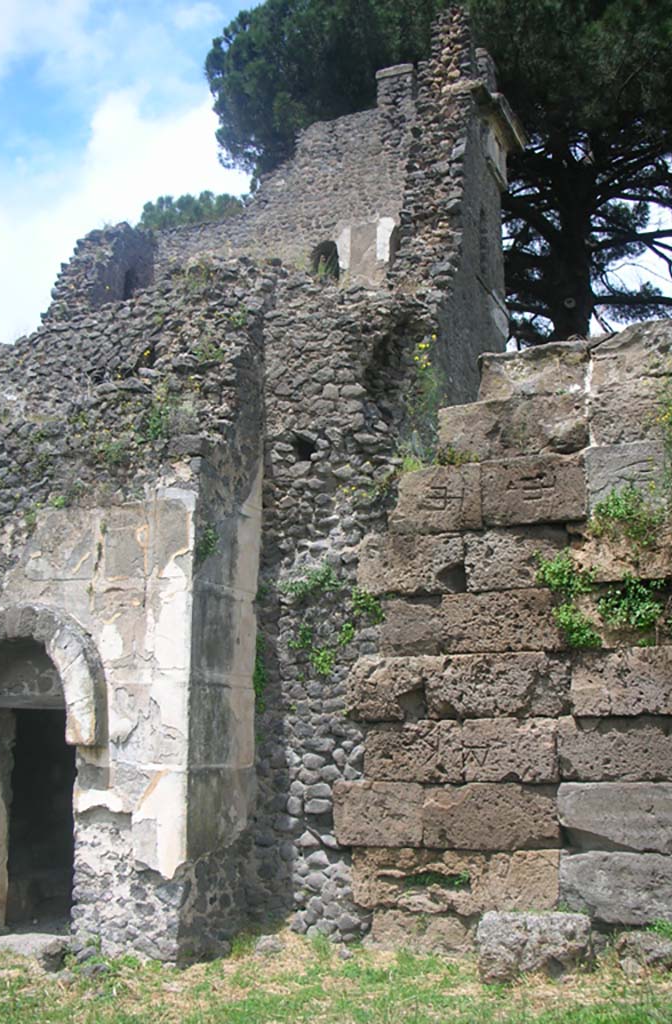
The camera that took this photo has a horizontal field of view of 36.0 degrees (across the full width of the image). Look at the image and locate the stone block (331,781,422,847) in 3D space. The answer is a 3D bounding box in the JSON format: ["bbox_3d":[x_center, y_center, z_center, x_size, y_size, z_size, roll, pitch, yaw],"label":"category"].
[{"bbox_3d":[0.397,2.449,8.452,0.730,0.498,0.450,-4,-13,16],"label":"stone block"}]

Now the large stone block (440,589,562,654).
[{"bbox_3d":[1.554,1.041,9.485,1.083,0.565,0.500,-5,-15,18],"label":"large stone block"}]

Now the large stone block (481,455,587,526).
[{"bbox_3d":[1.967,-0.145,10.037,1.000,0.673,0.550,-5,-15,20],"label":"large stone block"}]

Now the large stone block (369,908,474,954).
[{"bbox_3d":[0.827,3.655,9.078,0.931,0.376,0.500,-5,-15,18],"label":"large stone block"}]

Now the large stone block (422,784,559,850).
[{"bbox_3d":[1.256,2.397,8.207,1.051,0.490,0.450,-4,-13,16],"label":"large stone block"}]

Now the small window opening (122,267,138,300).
[{"bbox_3d":[-3.334,-3.708,16.800,0.300,0.620,0.420,-5,-15,19],"label":"small window opening"}]

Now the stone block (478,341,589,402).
[{"bbox_3d":[2.023,-1.287,10.304,1.070,0.567,0.550,-5,-15,20],"label":"stone block"}]

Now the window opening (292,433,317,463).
[{"bbox_3d":[-0.276,-0.618,10.507,0.257,0.316,0.250,-5,-15,18],"label":"window opening"}]

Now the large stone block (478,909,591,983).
[{"bbox_3d":[1.604,3.379,8.145,0.852,0.432,0.650,-5,-15,18],"label":"large stone block"}]

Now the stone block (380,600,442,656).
[{"bbox_3d":[0.813,1.158,10.151,0.627,0.556,0.550,-5,-15,20],"label":"stone block"}]

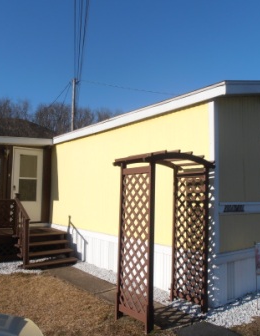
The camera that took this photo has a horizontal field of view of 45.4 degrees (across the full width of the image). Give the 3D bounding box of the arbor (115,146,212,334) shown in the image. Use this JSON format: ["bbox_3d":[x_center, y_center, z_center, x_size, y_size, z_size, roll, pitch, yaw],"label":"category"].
[{"bbox_3d":[0.433,0.844,4.100,1.228,2.102,0.696,5,-7,-38],"label":"arbor"}]

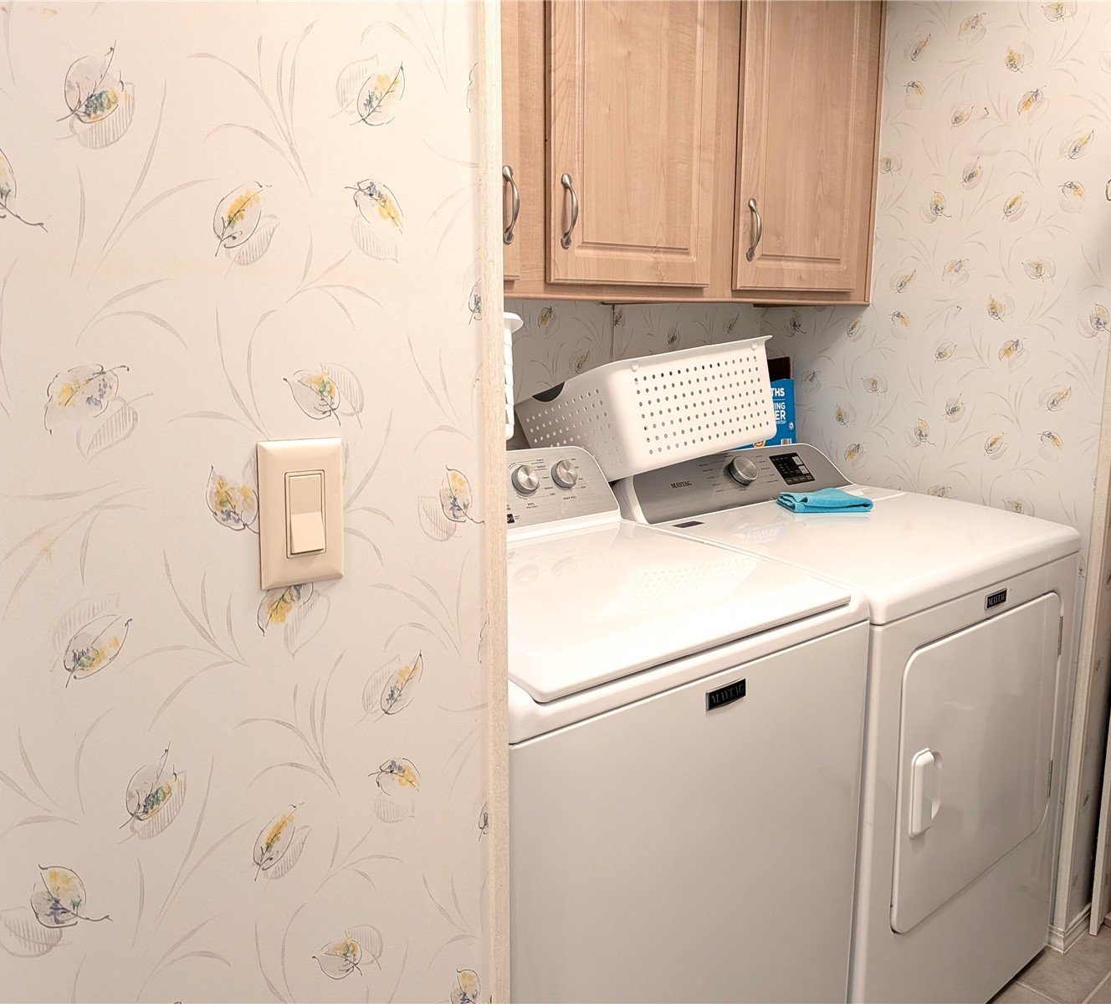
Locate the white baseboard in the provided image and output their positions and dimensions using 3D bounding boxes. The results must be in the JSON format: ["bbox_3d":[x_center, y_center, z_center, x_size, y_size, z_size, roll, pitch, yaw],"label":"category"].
[{"bbox_3d":[1.121,0.924,2.032,0.140,0.060,0.045,-8,12,-40],"label":"white baseboard"}]

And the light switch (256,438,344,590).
[{"bbox_3d":[-0.198,0.009,0.730,0.070,0.115,0.012,-6,12,-40],"label":"light switch"}]

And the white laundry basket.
[{"bbox_3d":[0.198,-0.168,1.919,0.484,0.200,0.368,-15,0,-37],"label":"white laundry basket"}]

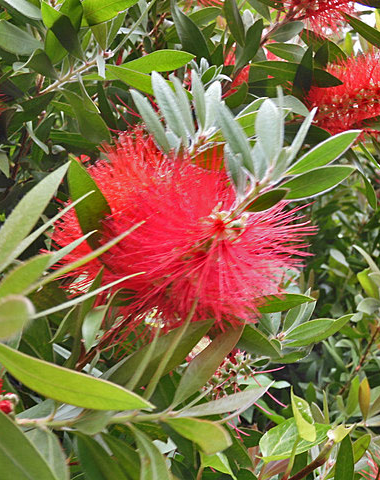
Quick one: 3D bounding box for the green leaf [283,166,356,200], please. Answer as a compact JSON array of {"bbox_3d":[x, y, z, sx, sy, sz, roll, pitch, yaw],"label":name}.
[{"bbox_3d":[0.066,-0.029,0.425,0.039,0.013,0.006,-18,-38,15],"label":"green leaf"}]

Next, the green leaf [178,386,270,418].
[{"bbox_3d":[0.016,0.071,0.370,0.046,0.011,0.007,-16,-29,-13],"label":"green leaf"}]

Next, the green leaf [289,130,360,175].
[{"bbox_3d":[0.063,-0.041,0.395,0.040,0.013,0.006,-31,-36,15],"label":"green leaf"}]

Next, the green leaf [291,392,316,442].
[{"bbox_3d":[0.053,0.086,0.400,0.012,0.028,0.008,-30,21,-36],"label":"green leaf"}]

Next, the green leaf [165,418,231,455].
[{"bbox_3d":[0.003,0.084,0.360,0.035,0.008,0.016,16,43,31],"label":"green leaf"}]

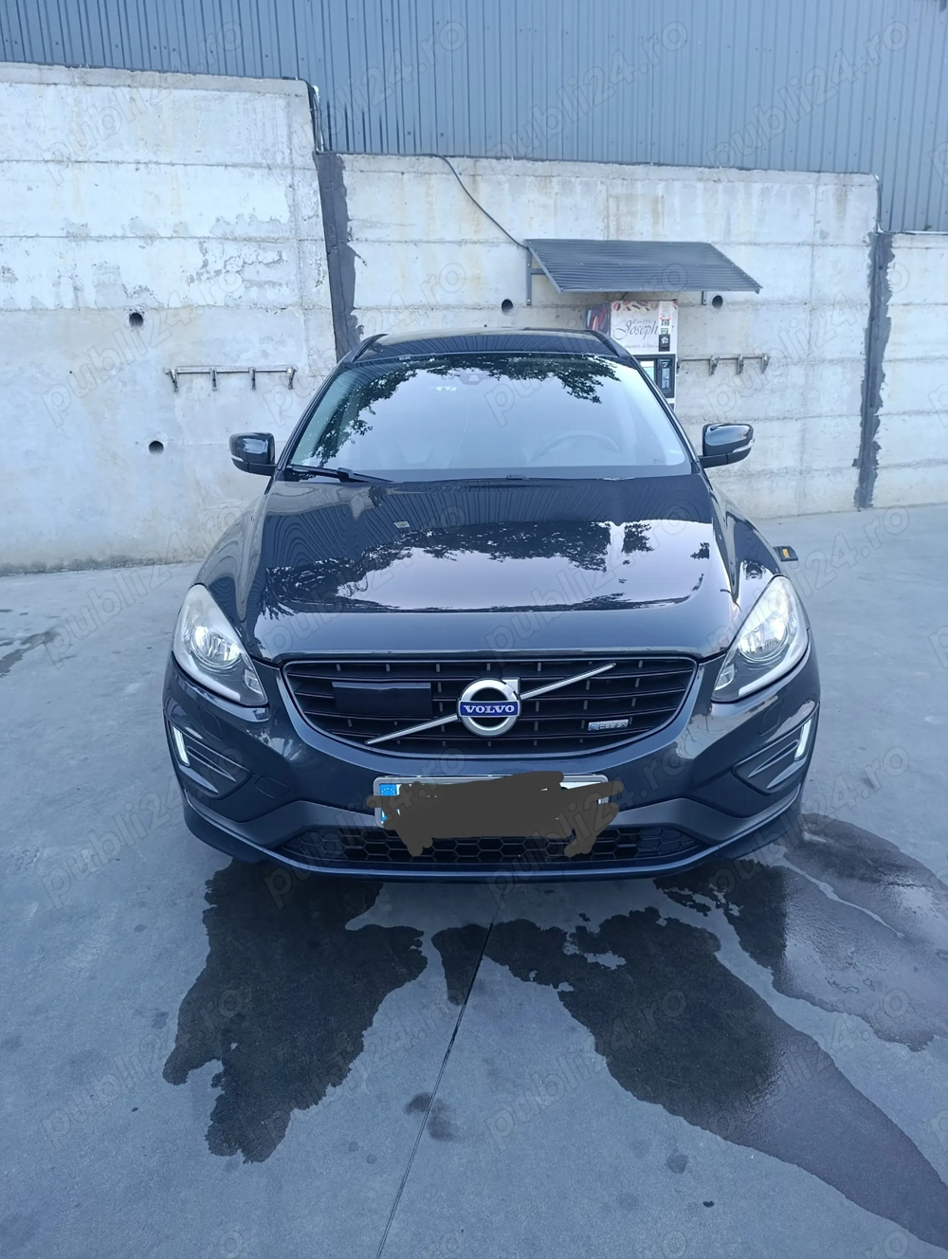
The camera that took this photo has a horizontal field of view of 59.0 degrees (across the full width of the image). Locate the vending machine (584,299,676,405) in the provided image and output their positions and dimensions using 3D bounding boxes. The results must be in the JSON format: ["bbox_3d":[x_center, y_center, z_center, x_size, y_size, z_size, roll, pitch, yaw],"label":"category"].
[{"bbox_3d":[1.385,-1.889,7.460,0.605,1.870,0.570,-5,14,-13],"label":"vending machine"}]

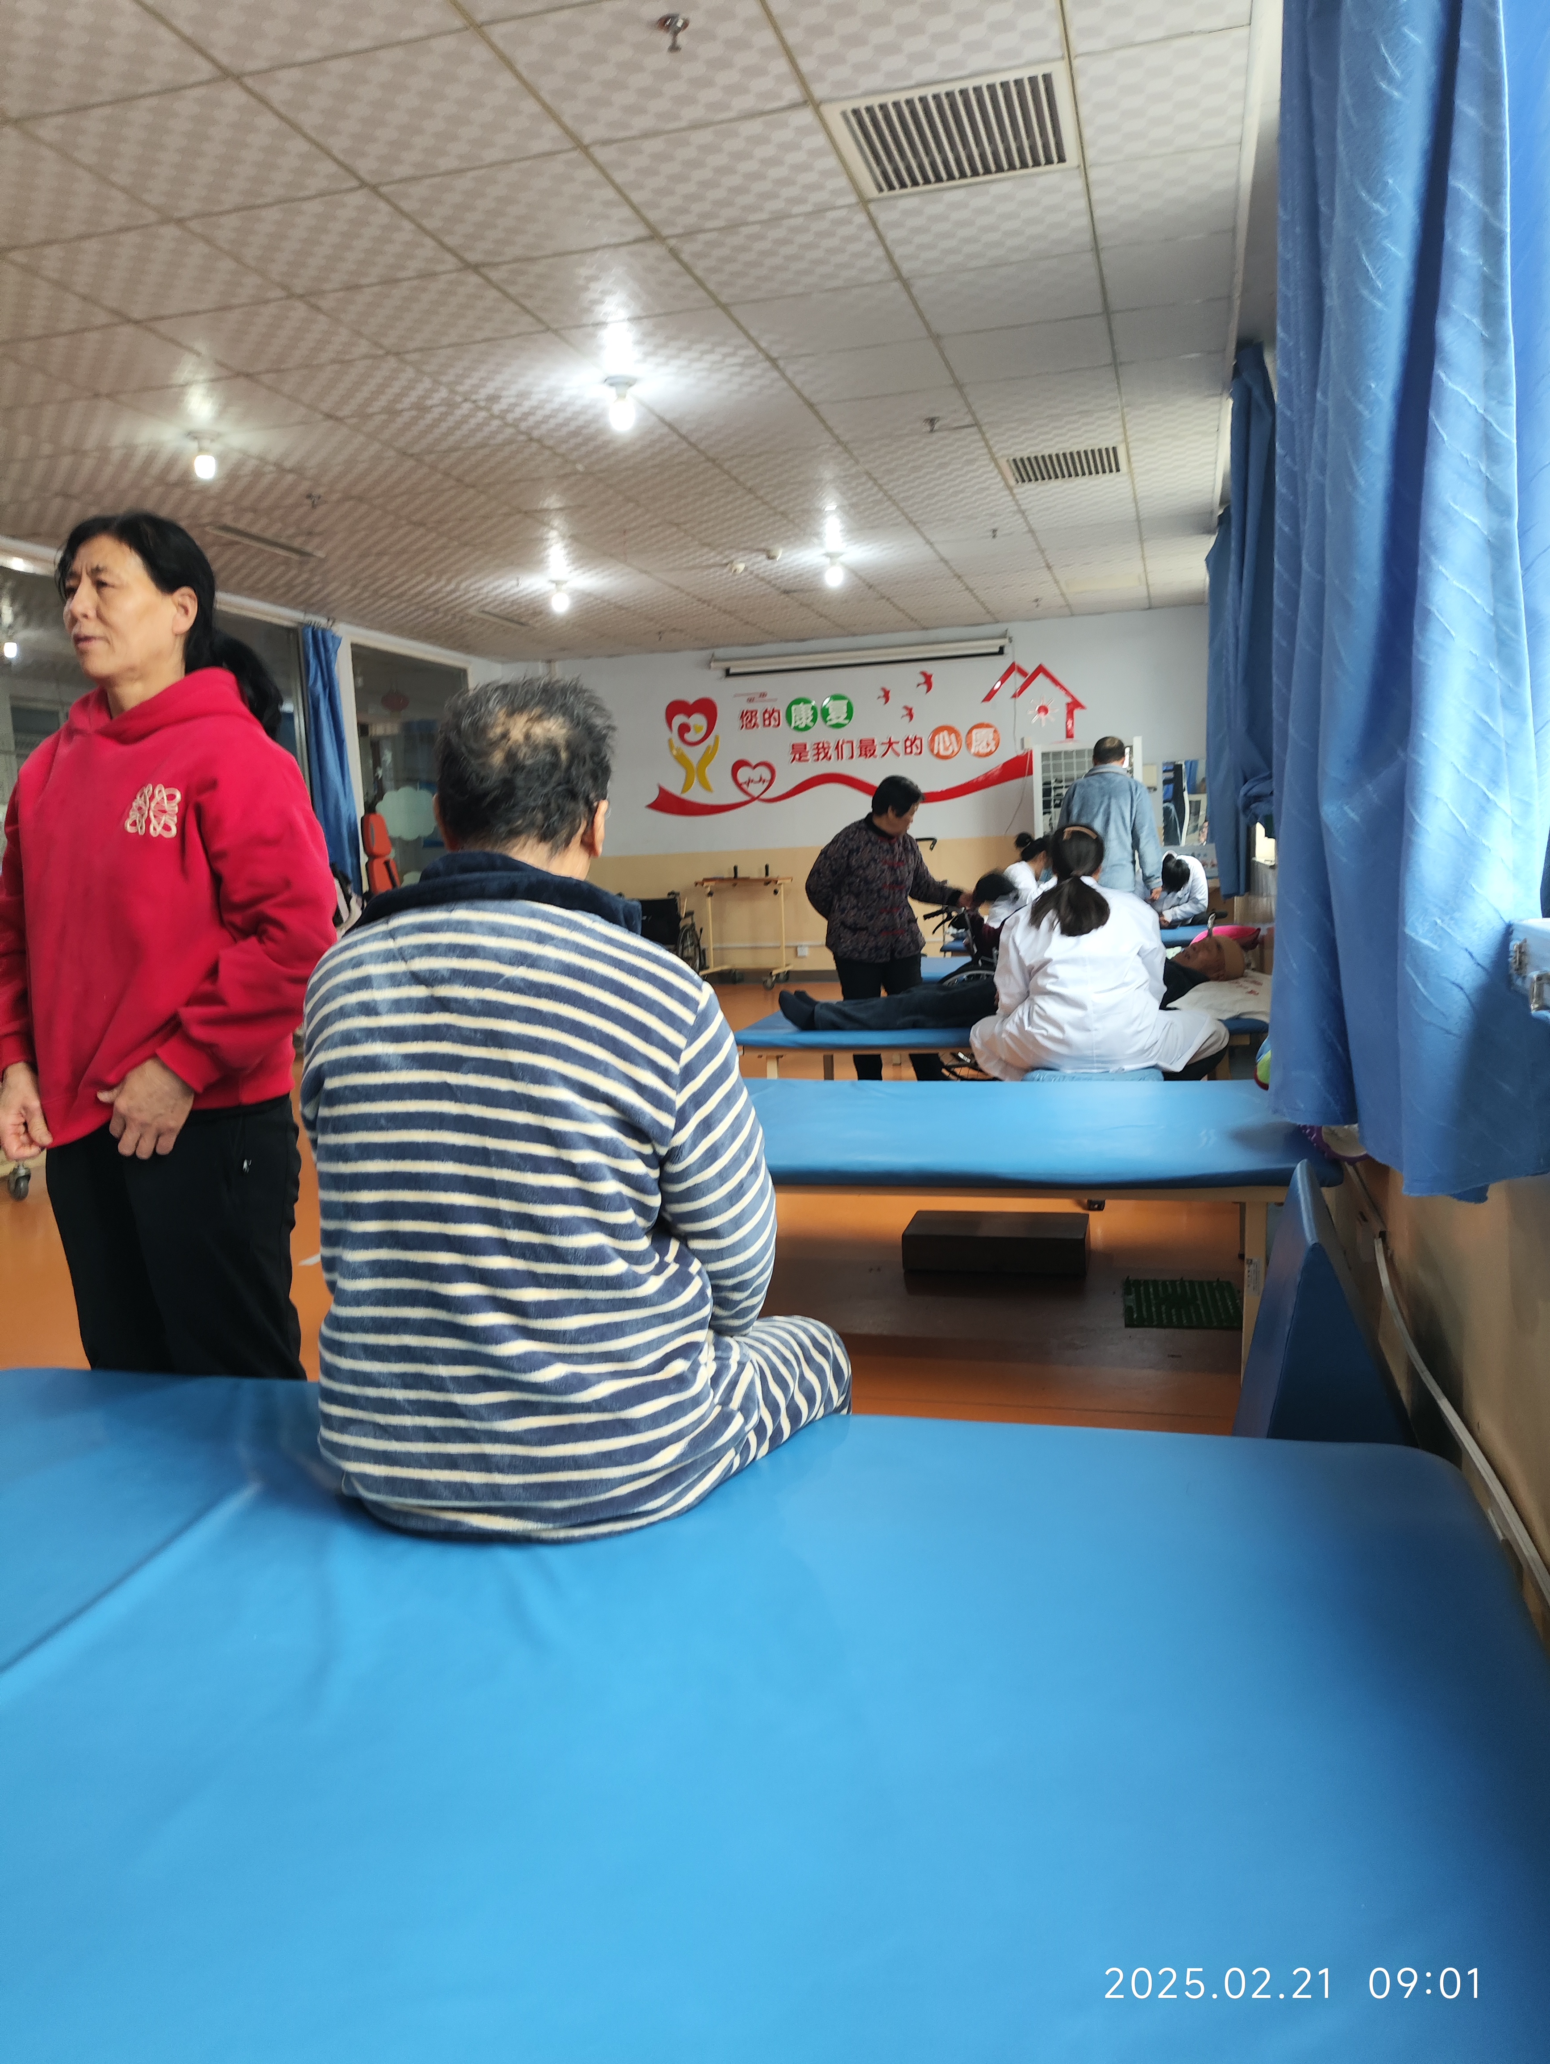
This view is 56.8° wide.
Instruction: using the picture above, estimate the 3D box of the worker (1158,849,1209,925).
[{"bbox_3d":[2.759,-0.711,9.795,0.500,1.100,0.620,1,9,25],"label":"worker"}]

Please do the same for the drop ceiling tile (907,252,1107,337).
[{"bbox_3d":[0.787,-2.456,4.768,0.600,0.020,0.585,0,8,16],"label":"drop ceiling tile"}]

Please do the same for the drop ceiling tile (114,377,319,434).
[{"bbox_3d":[-2.137,-2.423,5.558,0.606,0.020,0.572,0,8,16],"label":"drop ceiling tile"}]

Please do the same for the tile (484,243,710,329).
[{"bbox_3d":[-0.544,-2.349,4.515,0.606,0.020,0.572,0,8,16],"label":"tile"}]

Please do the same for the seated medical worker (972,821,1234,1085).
[{"bbox_3d":[1.071,-0.037,4.778,0.802,1.311,0.620,0,8,16],"label":"seated medical worker"}]

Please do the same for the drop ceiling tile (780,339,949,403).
[{"bbox_3d":[0.366,-2.607,5.655,0.605,0.018,0.595,0,8,16],"label":"drop ceiling tile"}]

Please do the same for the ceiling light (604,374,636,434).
[{"bbox_3d":[-0.579,-2.374,5.427,0.121,0.182,0.121,-2,7,0],"label":"ceiling light"}]

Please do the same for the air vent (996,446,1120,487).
[{"bbox_3d":[1.412,-2.762,6.963,0.600,0.030,0.585,0,8,16],"label":"air vent"}]

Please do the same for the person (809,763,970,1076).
[{"bbox_3d":[0.506,-0.395,6.441,0.580,1.510,0.460,-7,9,-31],"label":"person"}]

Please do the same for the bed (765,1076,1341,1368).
[{"bbox_3d":[0.401,0.486,3.769,1.949,0.520,1.212,0,8,16],"label":"bed"}]

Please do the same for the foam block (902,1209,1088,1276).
[{"bbox_3d":[0.676,0.640,4.334,0.525,0.113,0.275,0,8,16],"label":"foam block"}]

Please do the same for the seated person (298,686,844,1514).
[{"bbox_3d":[-0.226,0.293,1.763,0.577,1.370,0.600,0,8,16],"label":"seated person"}]

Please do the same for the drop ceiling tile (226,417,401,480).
[{"bbox_3d":[-2.000,-2.528,6.156,0.600,0.020,0.585,0,8,16],"label":"drop ceiling tile"}]

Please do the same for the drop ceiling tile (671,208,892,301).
[{"bbox_3d":[0.043,-2.448,4.519,0.605,0.018,0.595,0,8,16],"label":"drop ceiling tile"}]

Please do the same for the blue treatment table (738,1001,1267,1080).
[{"bbox_3d":[0.926,0.185,5.686,1.932,0.520,0.990,0,8,16],"label":"blue treatment table"}]

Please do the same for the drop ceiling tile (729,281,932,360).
[{"bbox_3d":[0.204,-2.528,5.087,0.605,0.018,0.595,0,8,16],"label":"drop ceiling tile"}]

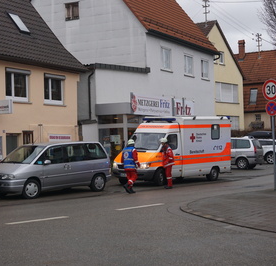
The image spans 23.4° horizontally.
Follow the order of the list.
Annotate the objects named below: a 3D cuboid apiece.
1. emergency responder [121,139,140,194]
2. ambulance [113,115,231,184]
[{"bbox_3d":[-0.240,1.051,21.137,0.520,1.750,0.550,-3,-2,41],"label":"emergency responder"},{"bbox_3d":[1.359,0.654,26.451,2.020,2.620,5.720,-3,-2,40],"label":"ambulance"}]

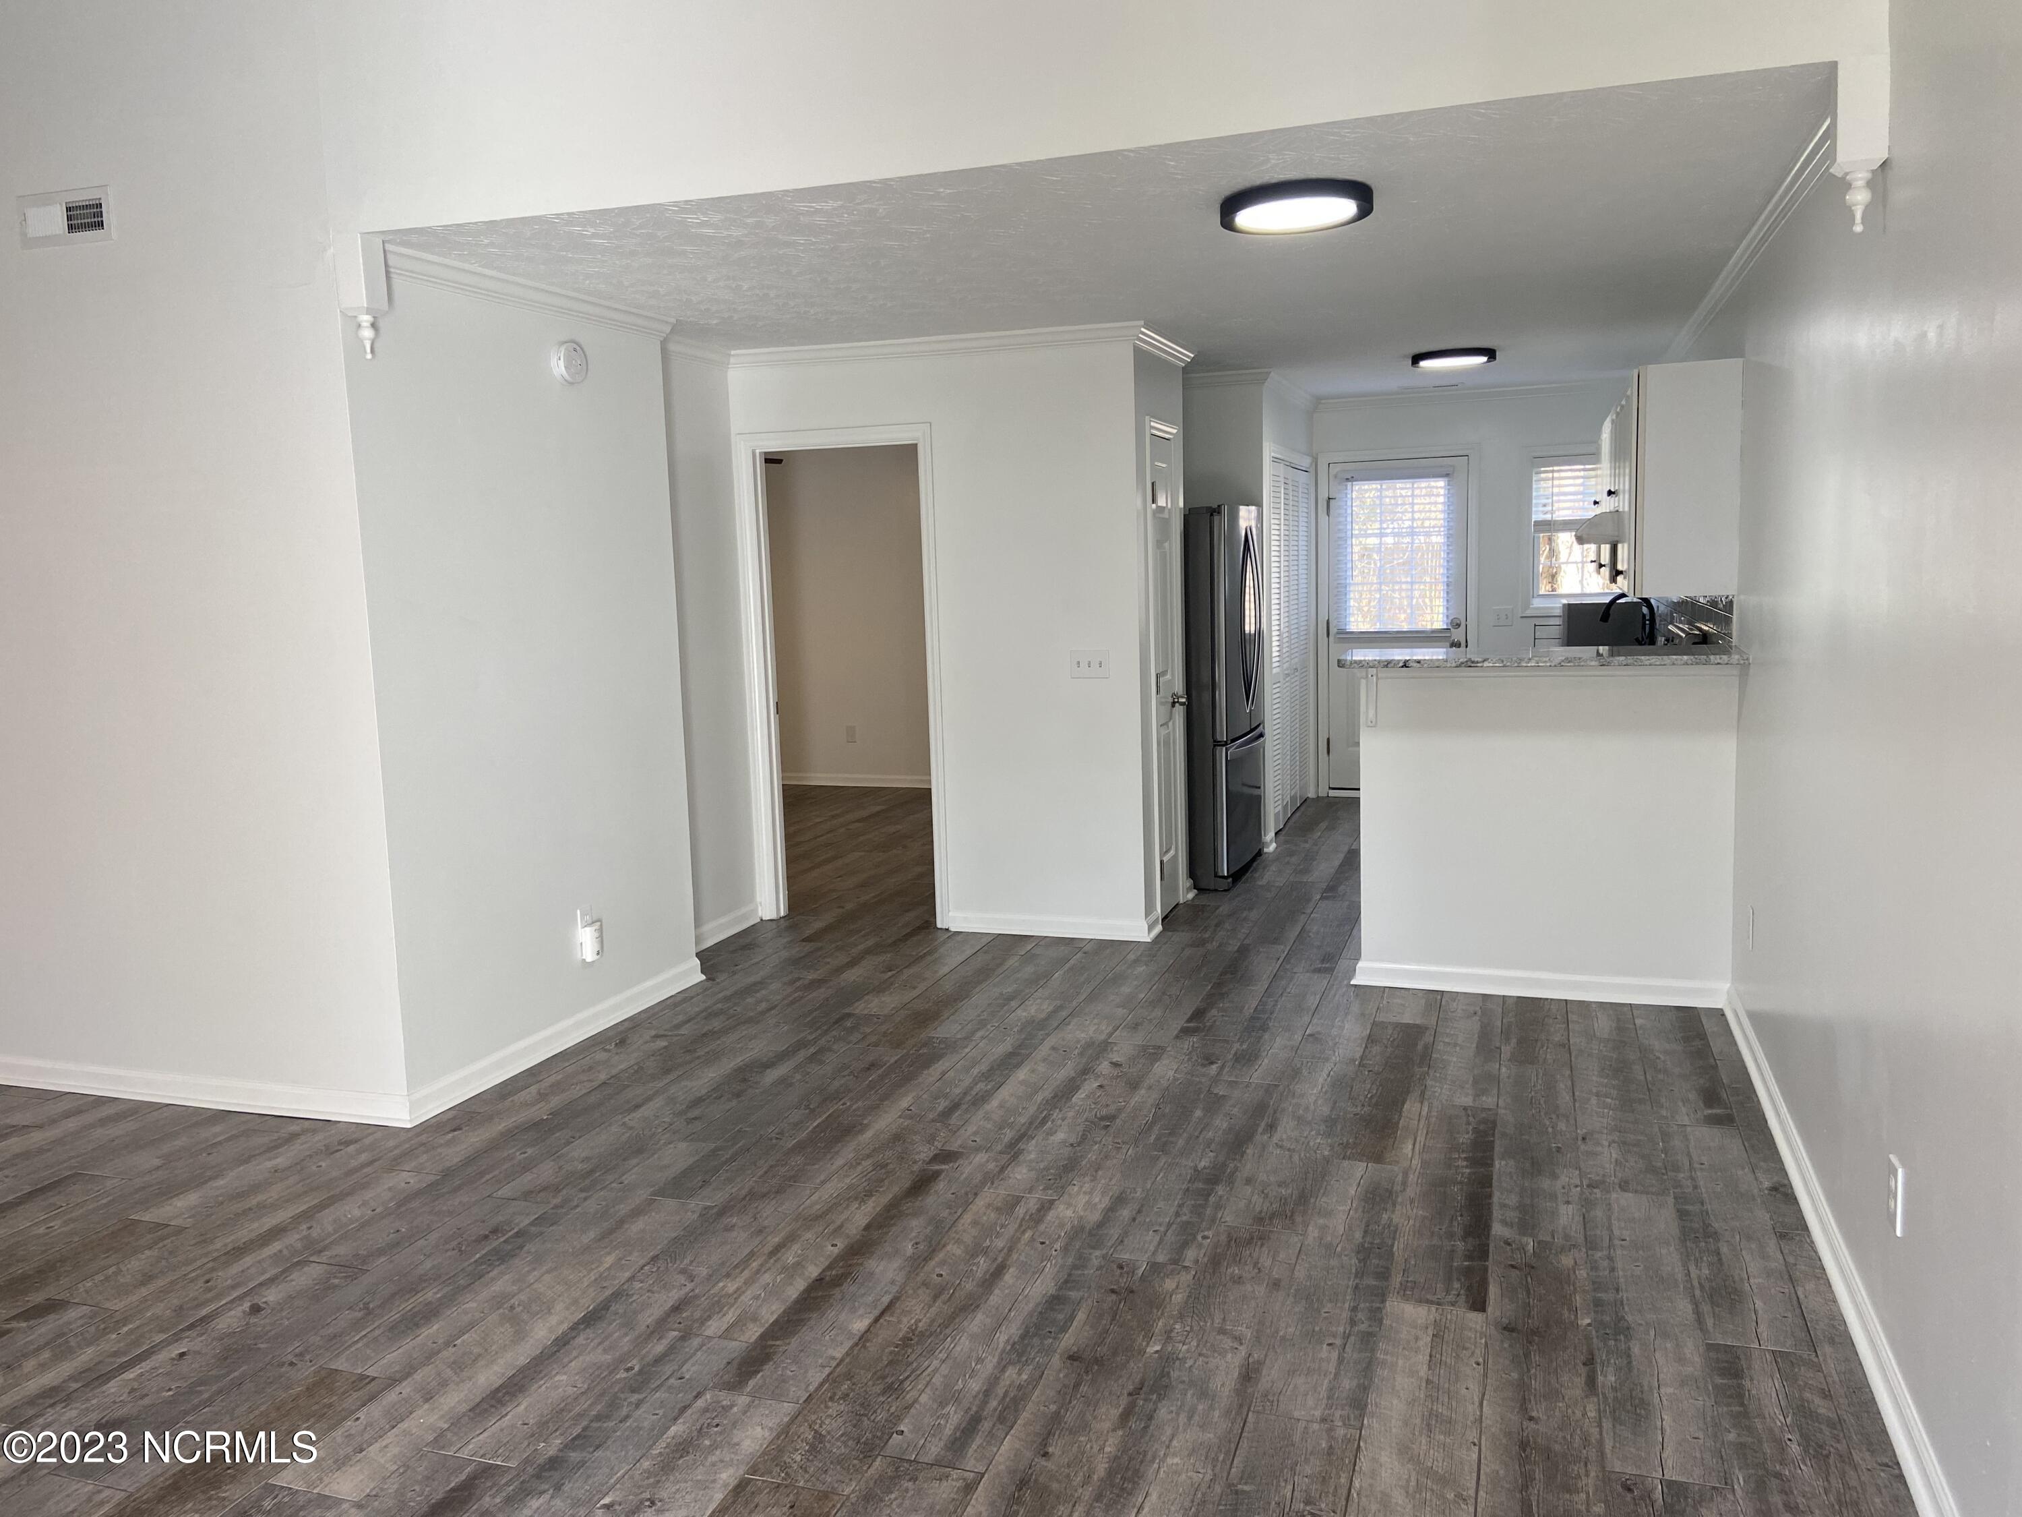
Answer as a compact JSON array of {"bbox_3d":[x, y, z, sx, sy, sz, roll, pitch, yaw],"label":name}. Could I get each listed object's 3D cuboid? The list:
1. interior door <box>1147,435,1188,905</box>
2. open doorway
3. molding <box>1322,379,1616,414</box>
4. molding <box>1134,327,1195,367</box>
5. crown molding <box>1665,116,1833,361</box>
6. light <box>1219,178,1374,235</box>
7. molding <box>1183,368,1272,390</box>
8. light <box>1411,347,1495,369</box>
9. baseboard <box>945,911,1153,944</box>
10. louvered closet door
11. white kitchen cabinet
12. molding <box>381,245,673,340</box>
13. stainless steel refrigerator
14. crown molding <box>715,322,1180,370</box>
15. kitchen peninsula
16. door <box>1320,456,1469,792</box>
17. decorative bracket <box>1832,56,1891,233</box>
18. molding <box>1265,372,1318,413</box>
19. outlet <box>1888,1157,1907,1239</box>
[{"bbox_3d":[0.658,-0.344,6.419,0.050,2.020,0.440,1,8,19],"label":"interior door"},{"bbox_3d":[-0.695,-0.334,6.534,0.885,2.110,0.140,1,8,19],"label":"open doorway"},{"bbox_3d":[2.730,-2.121,8.852,1.880,0.075,0.065,1,8,19],"label":"molding"},{"bbox_3d":[0.647,-1.693,6.241,0.065,0.075,0.950,1,8,19],"label":"molding"},{"bbox_3d":[2.625,-1.674,5.685,0.065,0.075,5.221,1,8,19],"label":"crown molding"},{"bbox_3d":[0.721,-1.389,3.827,0.384,0.052,0.384,1,8,19],"label":"light"},{"bbox_3d":[1.022,-1.903,7.652,0.600,0.070,0.060,1,8,19],"label":"molding"},{"bbox_3d":[2.058,-1.855,7.058,0.385,0.052,0.385,1,8,19],"label":"light"},{"bbox_3d":[0.158,0.689,6.265,0.878,0.085,0.022,1,8,19],"label":"baseboard"},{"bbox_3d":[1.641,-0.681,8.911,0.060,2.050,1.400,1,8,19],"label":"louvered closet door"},{"bbox_3d":[2.632,-1.081,6.218,0.345,0.760,2.580,1,8,19],"label":"white kitchen cabinet"},{"bbox_3d":[-1.467,-1.463,4.854,0.065,0.080,1.530,1,8,19],"label":"molding"},{"bbox_3d":[0.801,-0.325,7.500,0.830,1.770,0.920,1,8,19],"label":"stainless steel refrigerator"},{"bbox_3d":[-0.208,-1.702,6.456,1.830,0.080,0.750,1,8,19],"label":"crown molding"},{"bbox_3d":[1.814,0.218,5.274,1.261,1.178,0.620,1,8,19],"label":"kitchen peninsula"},{"bbox_3d":[2.337,-0.797,9.241,0.840,2.030,0.060,1,8,19],"label":"door"},{"bbox_3d":[1.653,-1.190,2.967,0.092,0.325,0.092,1,8,19],"label":"decorative bracket"},{"bbox_3d":[1.594,-2.017,8.541,0.065,0.080,1.920,1,8,19],"label":"molding"},{"bbox_3d":[1.578,0.779,2.704,0.010,0.117,0.075,1,8,19],"label":"outlet"}]

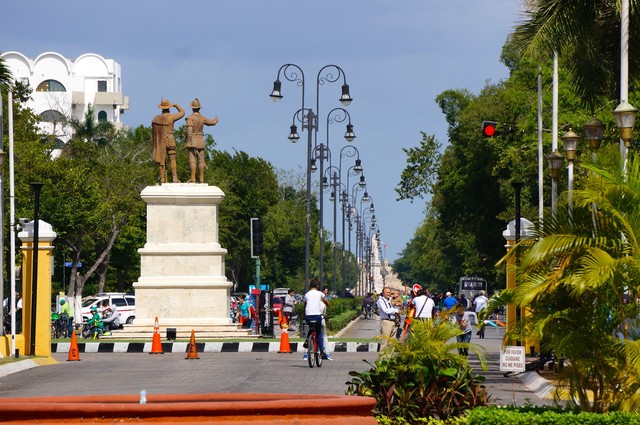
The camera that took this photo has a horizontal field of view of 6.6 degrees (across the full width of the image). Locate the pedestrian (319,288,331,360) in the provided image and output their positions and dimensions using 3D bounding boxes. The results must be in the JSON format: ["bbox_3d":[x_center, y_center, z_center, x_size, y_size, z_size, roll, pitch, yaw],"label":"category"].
[{"bbox_3d":[0.035,2.647,131.000,0.550,1.690,0.500,0,-1,22],"label":"pedestrian"}]

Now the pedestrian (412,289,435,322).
[{"bbox_3d":[2.260,2.443,121.000,0.500,1.730,0.400,0,-1,-9],"label":"pedestrian"}]

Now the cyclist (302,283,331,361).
[{"bbox_3d":[-0.073,2.246,116.300,0.560,1.660,0.750,0,-1,7],"label":"cyclist"}]

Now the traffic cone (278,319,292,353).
[{"bbox_3d":[-0.868,3.101,139.000,0.370,0.920,0.370,0,-1,0],"label":"traffic cone"}]

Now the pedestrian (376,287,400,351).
[{"bbox_3d":[1.481,2.489,121.000,0.420,1.710,0.520,-1,-1,41],"label":"pedestrian"}]

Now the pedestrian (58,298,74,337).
[{"bbox_3d":[-8.422,3.527,185.000,0.480,1.360,0.500,0,-1,18],"label":"pedestrian"}]

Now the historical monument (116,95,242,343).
[{"bbox_3d":[-4.052,0.160,162.000,4.400,7.000,4.200,0,-1,1],"label":"historical monument"}]

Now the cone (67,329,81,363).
[{"bbox_3d":[-5.668,3.057,128.000,0.340,0.700,0.340,0,-1,0],"label":"cone"}]

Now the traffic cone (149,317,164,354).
[{"bbox_3d":[-4.148,3.134,141.500,0.380,0.940,0.380,0,-1,0],"label":"traffic cone"}]

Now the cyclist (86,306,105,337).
[{"bbox_3d":[-7.191,3.518,178.000,0.850,1.180,0.500,0,-1,-26],"label":"cyclist"}]

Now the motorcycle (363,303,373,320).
[{"bbox_3d":[2.821,5.843,328.000,0.700,1.100,1.900,0,-1,6],"label":"motorcycle"}]

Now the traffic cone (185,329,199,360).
[{"bbox_3d":[-3.044,3.169,132.800,0.340,0.700,0.340,0,-1,0],"label":"traffic cone"}]

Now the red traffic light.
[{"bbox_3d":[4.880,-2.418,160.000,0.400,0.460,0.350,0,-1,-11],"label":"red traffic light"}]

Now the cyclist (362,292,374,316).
[{"bbox_3d":[2.839,5.489,328.000,0.600,1.420,0.750,0,-1,9],"label":"cyclist"}]

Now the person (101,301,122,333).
[{"bbox_3d":[-7.221,3.749,192.000,0.750,1.200,0.500,0,-1,-12],"label":"person"}]

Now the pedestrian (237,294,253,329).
[{"bbox_3d":[-2.409,3.358,178.000,0.420,1.500,0.460,1,-1,-35],"label":"pedestrian"}]

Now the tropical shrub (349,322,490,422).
[{"bbox_3d":[1.258,1.987,71.000,1.800,1.240,1.600,0,-1,0],"label":"tropical shrub"}]

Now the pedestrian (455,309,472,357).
[{"bbox_3d":[3.523,2.909,135.500,0.500,1.280,0.340,0,-1,9],"label":"pedestrian"}]

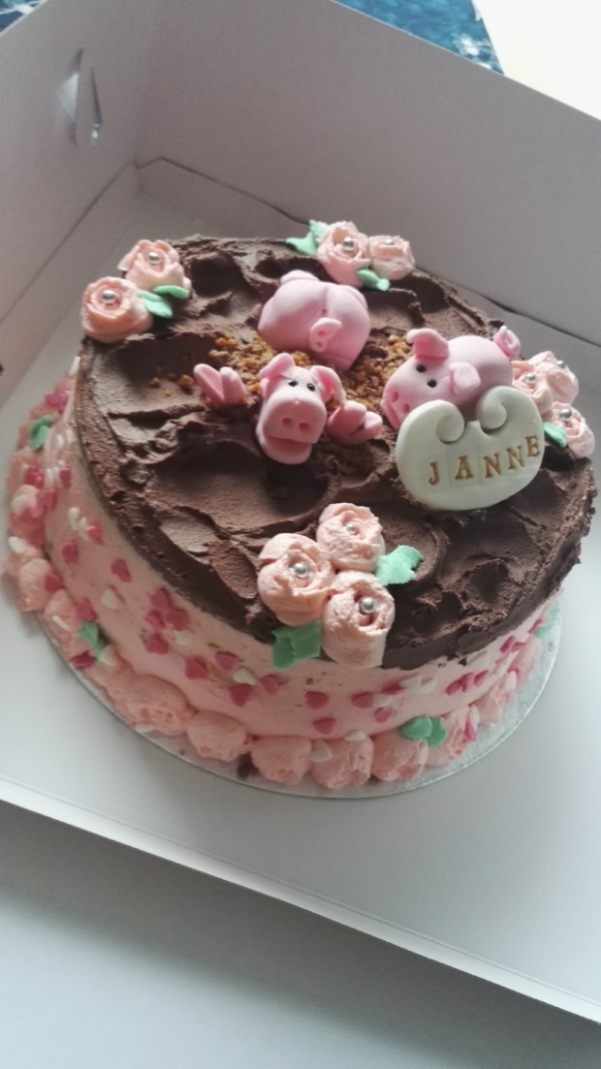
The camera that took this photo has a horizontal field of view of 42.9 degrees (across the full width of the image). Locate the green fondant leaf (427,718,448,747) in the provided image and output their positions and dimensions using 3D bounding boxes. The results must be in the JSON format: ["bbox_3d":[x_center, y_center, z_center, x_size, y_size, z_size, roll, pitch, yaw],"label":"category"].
[{"bbox_3d":[0.054,0.078,0.302,0.011,0.009,0.009,-17,67,-23],"label":"green fondant leaf"}]

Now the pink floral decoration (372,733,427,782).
[{"bbox_3d":[0.040,0.088,0.304,0.023,0.018,0.020,-4,61,-20],"label":"pink floral decoration"}]

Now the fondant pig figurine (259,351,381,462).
[{"bbox_3d":[0.007,-0.046,0.276,0.045,0.027,0.038,10,59,-10],"label":"fondant pig figurine"}]

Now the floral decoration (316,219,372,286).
[{"bbox_3d":[0.018,-0.120,0.328,0.023,0.022,0.023,10,59,-10],"label":"floral decoration"}]

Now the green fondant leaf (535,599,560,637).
[{"bbox_3d":[0.111,0.038,0.342,0.008,0.010,0.019,27,58,1],"label":"green fondant leaf"}]

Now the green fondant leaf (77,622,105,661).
[{"bbox_3d":[-0.079,0.040,0.288,0.006,0.010,0.018,-31,73,-28],"label":"green fondant leaf"}]

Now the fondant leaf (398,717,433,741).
[{"bbox_3d":[0.045,0.076,0.302,0.015,0.007,0.010,7,58,-13],"label":"fondant leaf"}]

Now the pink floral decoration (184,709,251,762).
[{"bbox_3d":[-0.031,0.076,0.287,0.024,0.019,0.018,25,58,-1],"label":"pink floral decoration"}]

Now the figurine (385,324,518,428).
[{"bbox_3d":[0.064,-0.065,0.320,0.071,0.033,0.039,-29,71,-30],"label":"figurine"}]

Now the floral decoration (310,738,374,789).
[{"bbox_3d":[0.016,0.087,0.293,0.024,0.019,0.019,5,60,-13],"label":"floral decoration"}]

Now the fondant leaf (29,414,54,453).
[{"bbox_3d":[-0.111,-0.043,0.326,0.007,0.010,0.017,14,58,-7],"label":"fondant leaf"}]

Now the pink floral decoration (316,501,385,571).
[{"bbox_3d":[0.017,0.001,0.271,0.024,0.024,0.024,8,57,-13],"label":"pink floral decoration"}]

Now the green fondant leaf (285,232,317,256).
[{"bbox_3d":[0.001,-0.137,0.361,0.018,0.006,0.014,27,55,0],"label":"green fondant leaf"}]

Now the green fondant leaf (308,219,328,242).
[{"bbox_3d":[0.009,-0.144,0.363,0.011,0.008,0.014,-10,63,-23],"label":"green fondant leaf"}]

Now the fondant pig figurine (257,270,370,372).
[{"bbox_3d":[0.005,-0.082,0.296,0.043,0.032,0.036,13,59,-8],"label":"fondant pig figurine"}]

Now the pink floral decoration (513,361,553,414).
[{"bbox_3d":[0.101,-0.064,0.338,0.023,0.021,0.023,36,56,7],"label":"pink floral decoration"}]

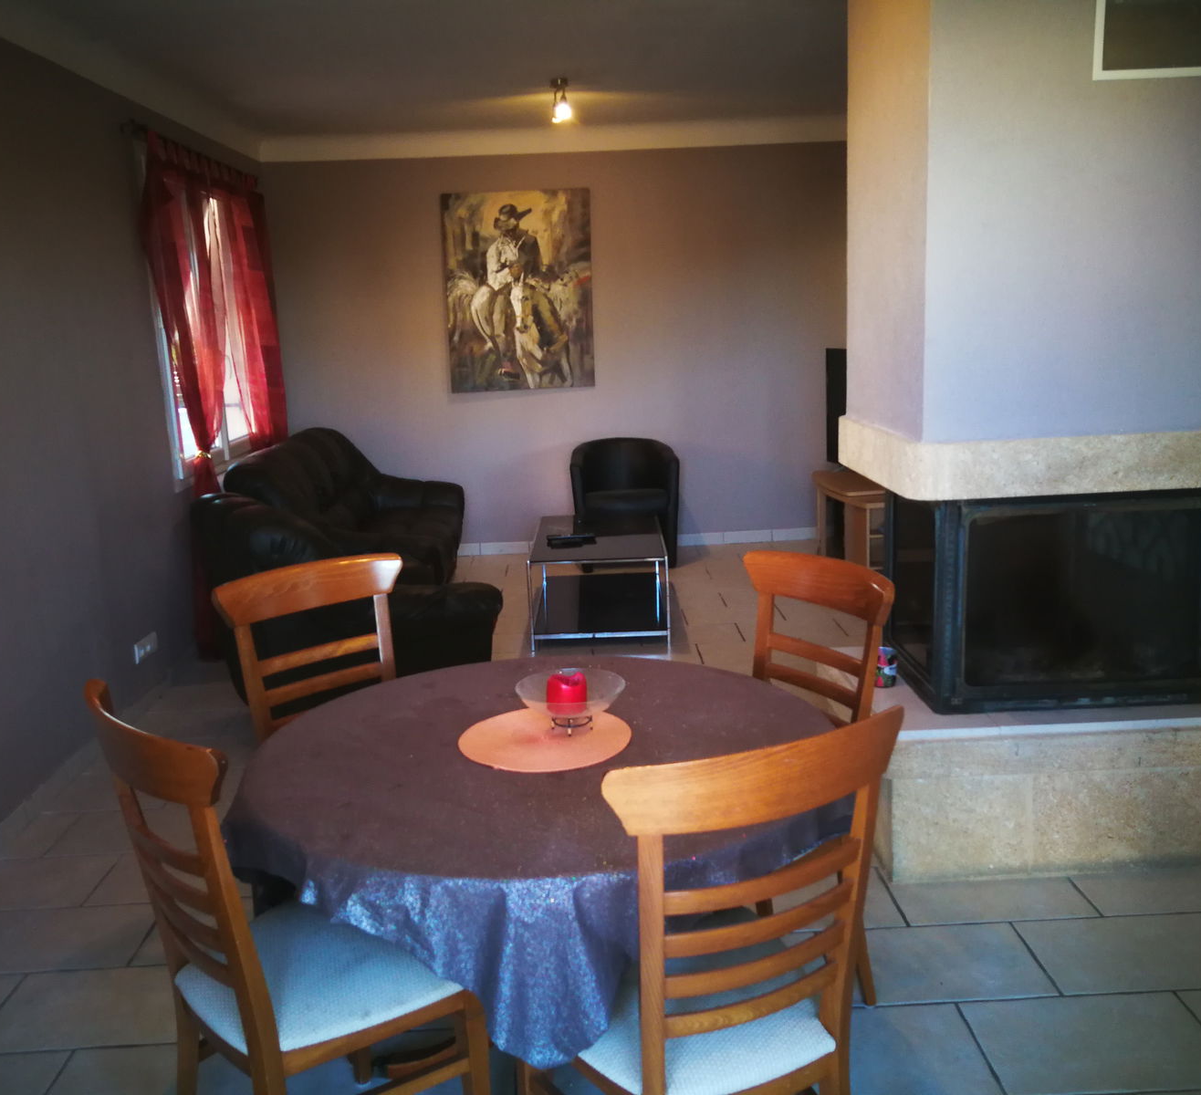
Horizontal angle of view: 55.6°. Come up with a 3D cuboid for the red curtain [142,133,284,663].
[{"bbox_3d":[-1.822,-0.770,5.671,0.140,2.200,1.950,-2,12,-1],"label":"red curtain"}]

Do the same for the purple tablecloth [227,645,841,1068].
[{"bbox_3d":[-0.110,0.501,2.170,1.130,0.280,1.130,-3,12,-1],"label":"purple tablecloth"}]

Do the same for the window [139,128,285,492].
[{"bbox_3d":[-1.907,-1.137,5.632,0.120,1.480,1.680,-2,12,-1],"label":"window"}]

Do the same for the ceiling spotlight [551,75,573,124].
[{"bbox_3d":[-0.186,-2.158,5.514,0.110,0.190,0.150,-3,12,-1],"label":"ceiling spotlight"}]

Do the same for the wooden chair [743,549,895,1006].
[{"bbox_3d":[0.316,0.551,2.510,0.480,0.955,0.465,-10,14,-33],"label":"wooden chair"}]

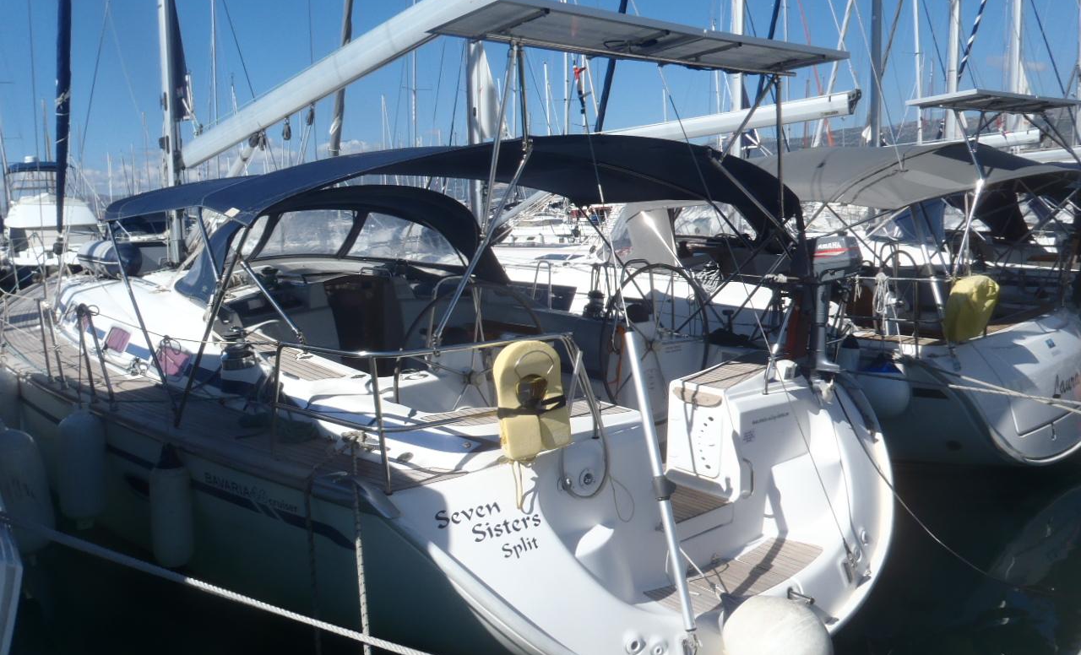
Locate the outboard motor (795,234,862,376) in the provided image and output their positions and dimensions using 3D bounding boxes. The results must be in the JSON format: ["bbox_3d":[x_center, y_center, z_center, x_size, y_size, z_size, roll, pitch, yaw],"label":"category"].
[{"bbox_3d":[1.805,-0.103,5.490,0.420,1.000,0.320,8,11,43],"label":"outboard motor"}]

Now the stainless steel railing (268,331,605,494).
[{"bbox_3d":[-0.498,0.326,4.300,1.300,0.635,1.080,-7,11,-41],"label":"stainless steel railing"}]

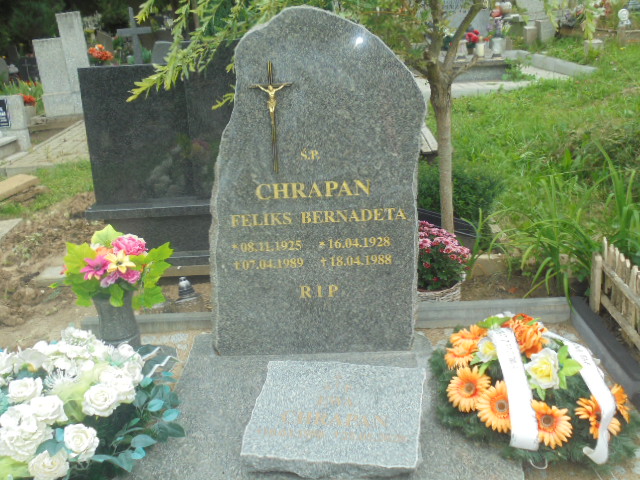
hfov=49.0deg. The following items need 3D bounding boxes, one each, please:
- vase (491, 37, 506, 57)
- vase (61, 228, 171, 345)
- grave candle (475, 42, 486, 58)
[{"bbox_3d":[2.165,-2.334,8.500,0.172,0.225,0.172,1,16,14],"label":"vase"},{"bbox_3d":[-0.705,0.182,2.430,0.355,0.450,0.320,-7,16,-17],"label":"vase"},{"bbox_3d":[2.102,-2.481,9.200,0.125,0.205,0.125,2,18,12],"label":"grave candle"}]

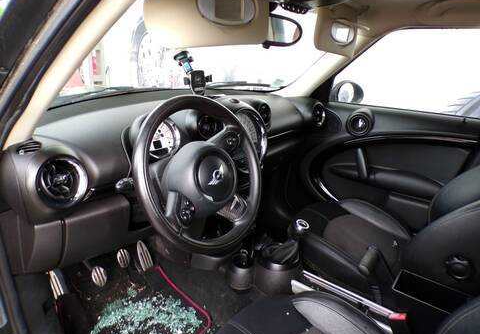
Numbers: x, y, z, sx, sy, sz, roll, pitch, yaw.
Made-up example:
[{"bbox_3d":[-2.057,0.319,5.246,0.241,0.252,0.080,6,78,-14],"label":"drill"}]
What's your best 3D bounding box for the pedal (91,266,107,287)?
[{"bbox_3d":[-0.527,0.412,1.250,0.054,0.077,0.020,-20,0,-44],"label":"pedal"}]

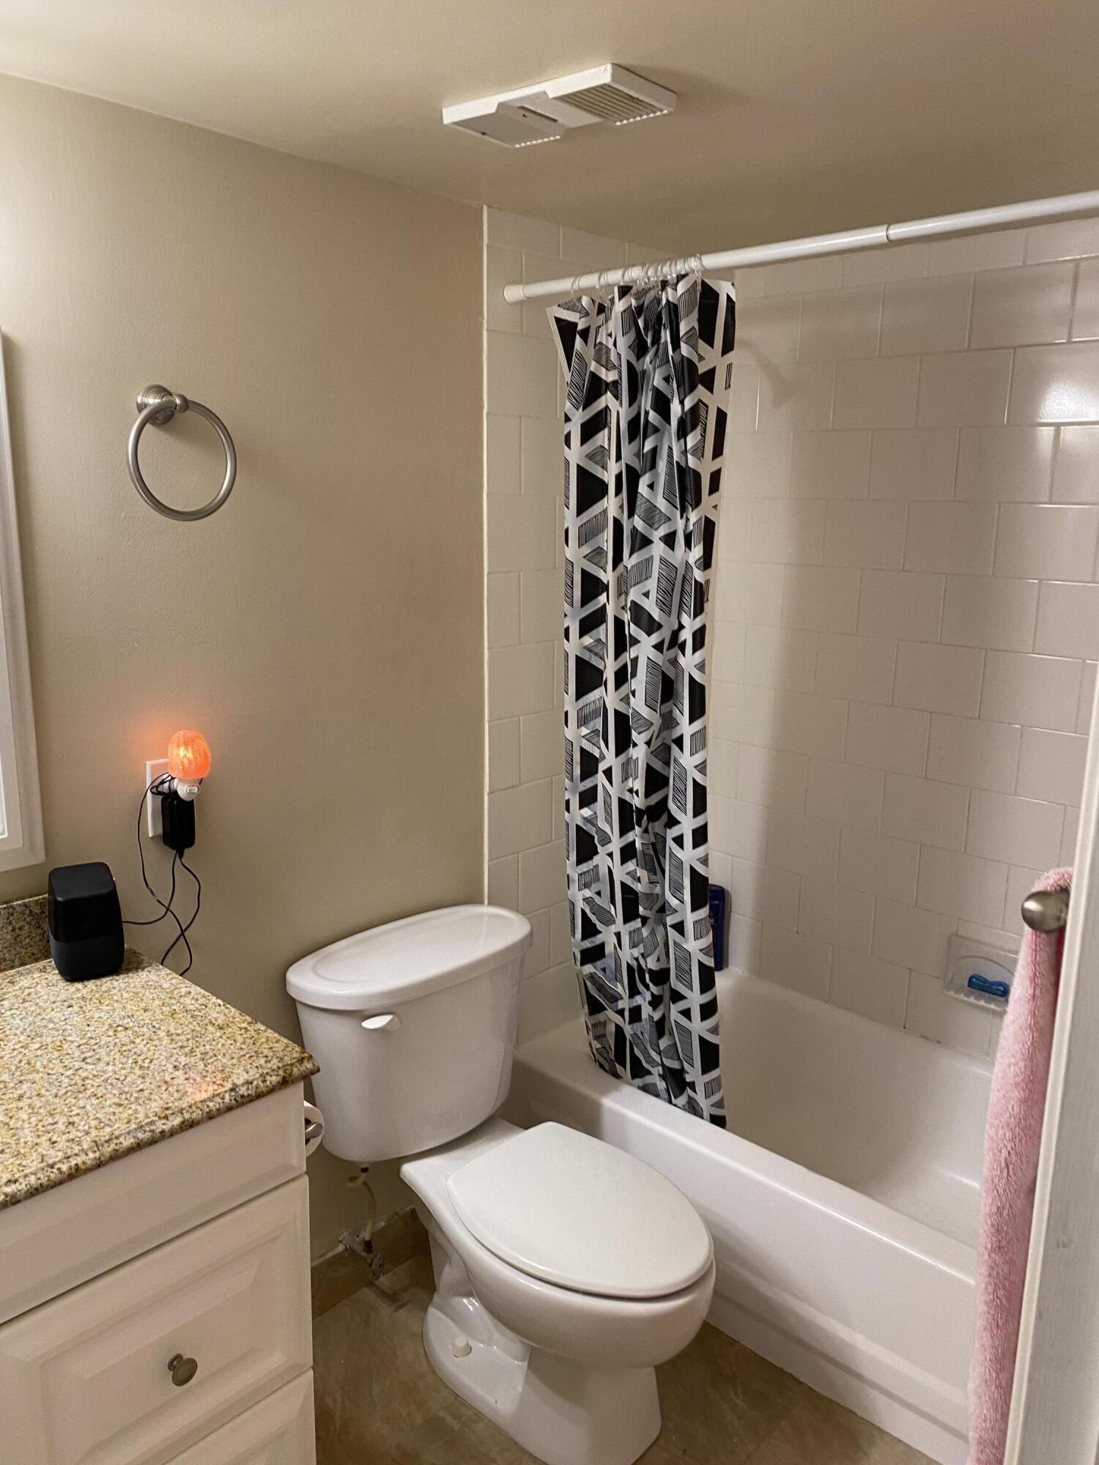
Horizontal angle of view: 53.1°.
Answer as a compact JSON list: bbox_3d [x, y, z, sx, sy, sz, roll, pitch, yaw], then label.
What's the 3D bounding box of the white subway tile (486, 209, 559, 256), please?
[{"bbox_3d":[-0.051,-0.976,2.159,0.010,0.067,0.200,12,17,42],"label":"white subway tile"}]

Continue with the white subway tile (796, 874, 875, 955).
[{"bbox_3d":[0.699,0.442,2.683,0.197,0.151,0.010,12,17,41],"label":"white subway tile"}]

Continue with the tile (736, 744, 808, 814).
[{"bbox_3d":[0.566,0.117,2.784,0.200,0.152,0.010,12,17,41],"label":"tile"}]

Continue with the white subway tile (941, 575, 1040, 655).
[{"bbox_3d":[0.932,-0.252,2.330,0.198,0.151,0.009,12,17,42],"label":"white subway tile"}]

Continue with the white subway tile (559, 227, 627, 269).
[{"bbox_3d":[0.088,-0.993,2.271,0.009,0.065,0.199,12,17,42],"label":"white subway tile"}]

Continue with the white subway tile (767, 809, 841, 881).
[{"bbox_3d":[0.635,0.282,2.740,0.198,0.151,0.010,12,17,41],"label":"white subway tile"}]

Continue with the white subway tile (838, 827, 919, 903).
[{"bbox_3d":[0.774,0.310,2.584,0.197,0.151,0.010,12,17,41],"label":"white subway tile"}]

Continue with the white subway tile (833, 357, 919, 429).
[{"bbox_3d":[0.726,-0.753,2.450,0.200,0.152,0.010,12,17,41],"label":"white subway tile"}]

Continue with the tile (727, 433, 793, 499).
[{"bbox_3d":[0.495,-0.644,2.650,0.197,0.151,0.010,12,17,41],"label":"tile"}]

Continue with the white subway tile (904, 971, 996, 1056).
[{"bbox_3d":[0.930,0.651,2.559,0.200,0.149,0.010,12,17,42],"label":"white subway tile"}]

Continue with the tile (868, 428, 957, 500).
[{"bbox_3d":[0.800,-0.590,2.424,0.200,0.152,0.010,12,17,42],"label":"tile"}]

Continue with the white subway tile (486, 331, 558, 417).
[{"bbox_3d":[-0.054,-0.713,2.202,0.010,0.152,0.200,12,17,41],"label":"white subway tile"}]

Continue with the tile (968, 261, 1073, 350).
[{"bbox_3d":[0.944,-0.853,2.205,0.201,0.152,0.008,13,17,43],"label":"tile"}]

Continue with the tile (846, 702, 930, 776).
[{"bbox_3d":[0.777,0.013,2.520,0.197,0.151,0.010,12,17,41],"label":"tile"}]

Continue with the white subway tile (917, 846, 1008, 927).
[{"bbox_3d":[0.934,0.350,2.491,0.200,0.152,0.010,12,17,42],"label":"white subway tile"}]

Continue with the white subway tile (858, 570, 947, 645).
[{"bbox_3d":[0.787,-0.284,2.464,0.198,0.151,0.009,12,17,42],"label":"white subway tile"}]

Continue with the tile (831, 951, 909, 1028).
[{"bbox_3d":[0.774,0.611,2.664,0.198,0.150,0.009,12,17,42],"label":"tile"}]

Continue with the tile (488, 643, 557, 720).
[{"bbox_3d":[-0.064,-0.110,2.352,0.010,0.152,0.200,12,17,42],"label":"tile"}]

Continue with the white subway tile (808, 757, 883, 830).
[{"bbox_3d":[0.703,0.145,2.617,0.197,0.151,0.010,12,17,41],"label":"white subway tile"}]

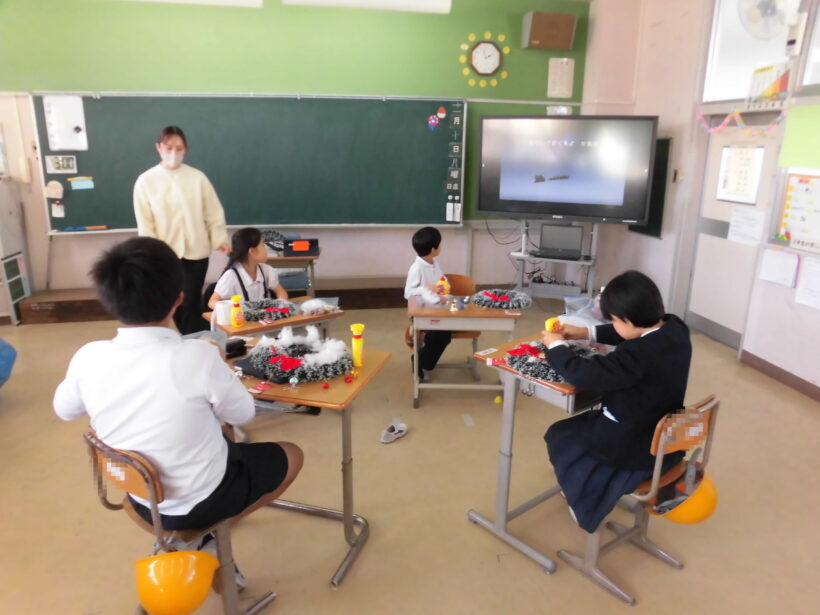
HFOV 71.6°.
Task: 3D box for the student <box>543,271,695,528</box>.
[{"bbox_3d":[0.715,0.406,2.035,0.420,1.050,0.540,-12,20,-36],"label":"student"}]

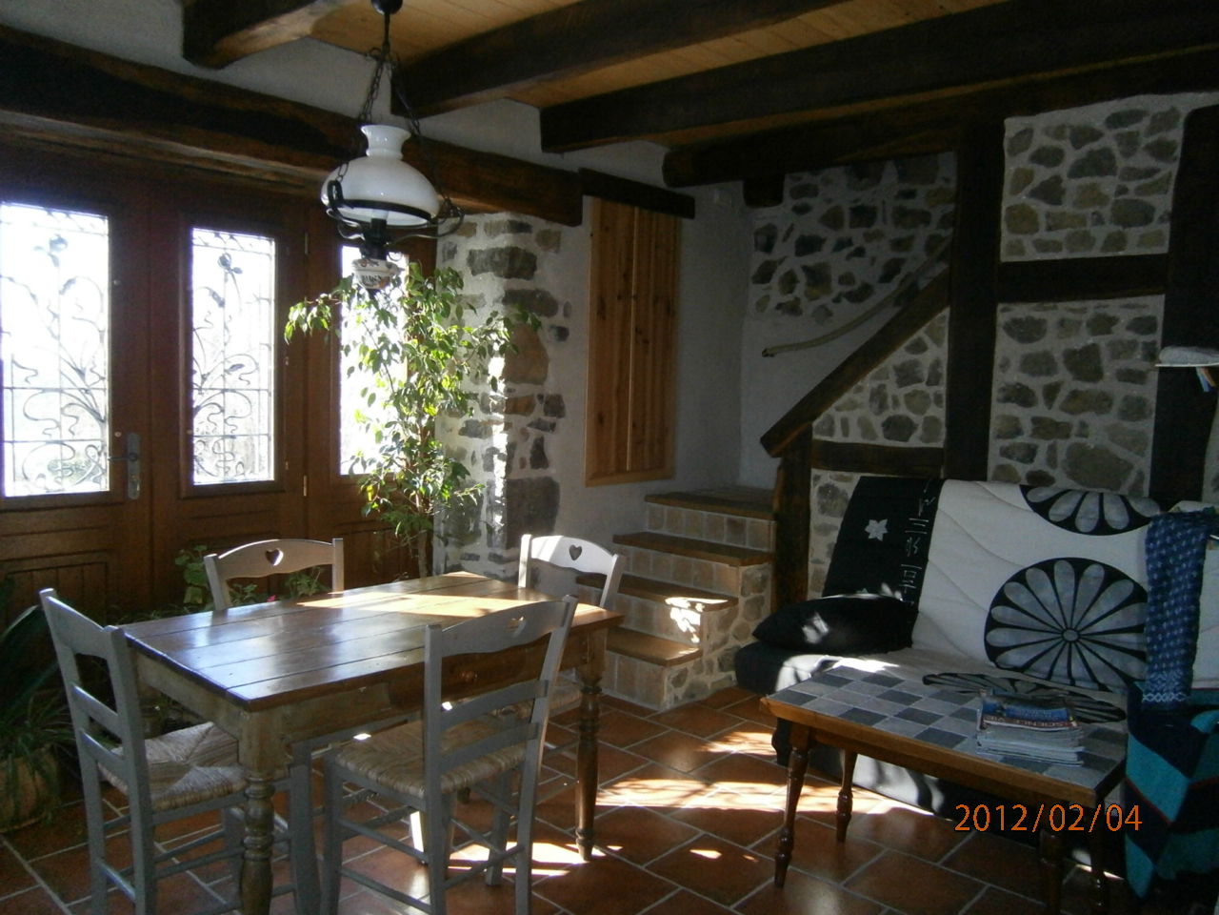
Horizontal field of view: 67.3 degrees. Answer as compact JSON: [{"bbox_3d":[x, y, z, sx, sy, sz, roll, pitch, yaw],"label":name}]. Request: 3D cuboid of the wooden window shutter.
[{"bbox_3d":[0.144,-0.623,5.145,0.060,1.540,0.740,6,7,44],"label":"wooden window shutter"}]

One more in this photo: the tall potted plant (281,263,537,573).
[{"bbox_3d":[-0.887,0.113,4.259,1.107,2.001,0.900,1,5,-11],"label":"tall potted plant"}]

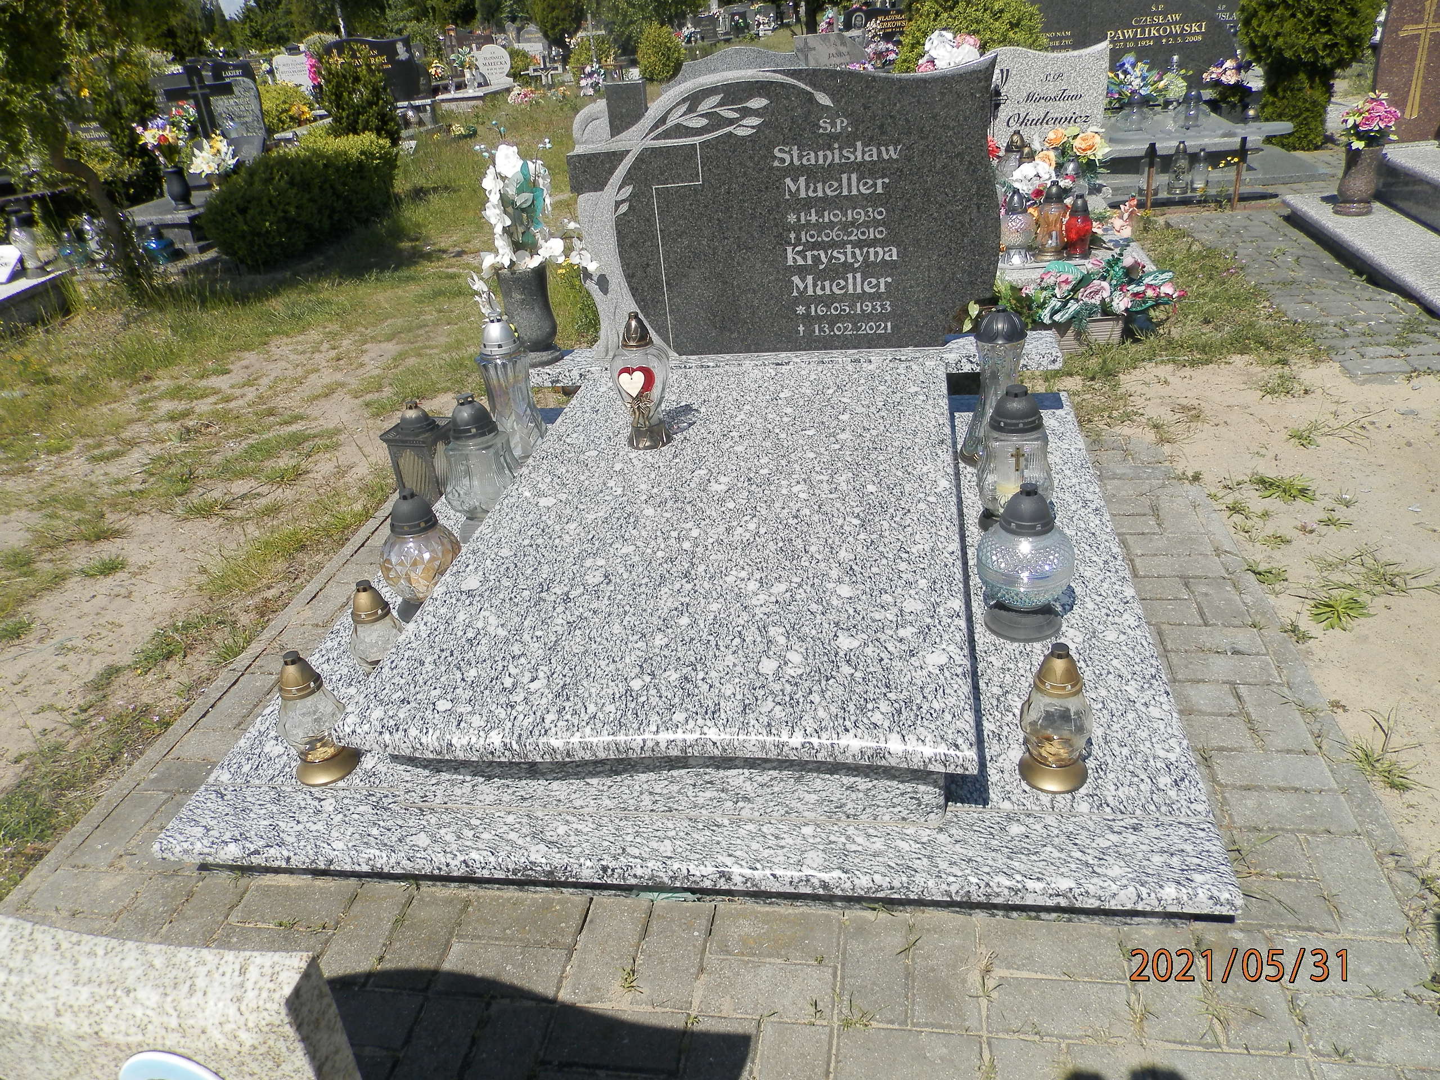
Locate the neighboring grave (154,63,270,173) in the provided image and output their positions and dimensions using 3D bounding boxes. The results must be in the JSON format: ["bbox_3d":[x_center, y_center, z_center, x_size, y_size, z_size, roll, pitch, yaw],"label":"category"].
[{"bbox_3d":[-3.978,-3.285,8.159,0.950,0.850,0.350,-1,28,11],"label":"neighboring grave"}]

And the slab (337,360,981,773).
[{"bbox_3d":[0.001,-0.074,2.262,1.005,0.052,1.610,-1,30,11],"label":"slab"}]

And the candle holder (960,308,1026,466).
[{"bbox_3d":[0.734,-0.410,2.732,0.198,0.406,0.198,-1,28,11],"label":"candle holder"}]

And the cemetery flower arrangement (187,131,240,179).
[{"bbox_3d":[-3.361,-2.568,6.922,0.320,0.310,0.300,-1,29,11],"label":"cemetery flower arrangement"}]

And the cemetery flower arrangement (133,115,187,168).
[{"bbox_3d":[-3.353,-2.392,6.239,0.320,0.330,0.300,-1,29,11],"label":"cemetery flower arrangement"}]

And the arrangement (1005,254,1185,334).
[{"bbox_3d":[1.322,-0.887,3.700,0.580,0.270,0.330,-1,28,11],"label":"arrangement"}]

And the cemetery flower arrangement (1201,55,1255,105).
[{"bbox_3d":[3.072,-2.778,6.280,0.320,0.330,0.300,-1,28,11],"label":"cemetery flower arrangement"}]

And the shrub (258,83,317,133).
[{"bbox_3d":[-6.173,-6.226,14.916,0.780,0.650,0.720,-1,28,11],"label":"shrub"}]

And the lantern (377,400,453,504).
[{"bbox_3d":[-0.846,-0.230,2.986,0.168,0.325,0.168,2,29,15],"label":"lantern"}]

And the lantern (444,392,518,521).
[{"bbox_3d":[-0.607,-0.191,2.635,0.195,0.372,0.195,-1,28,11],"label":"lantern"}]

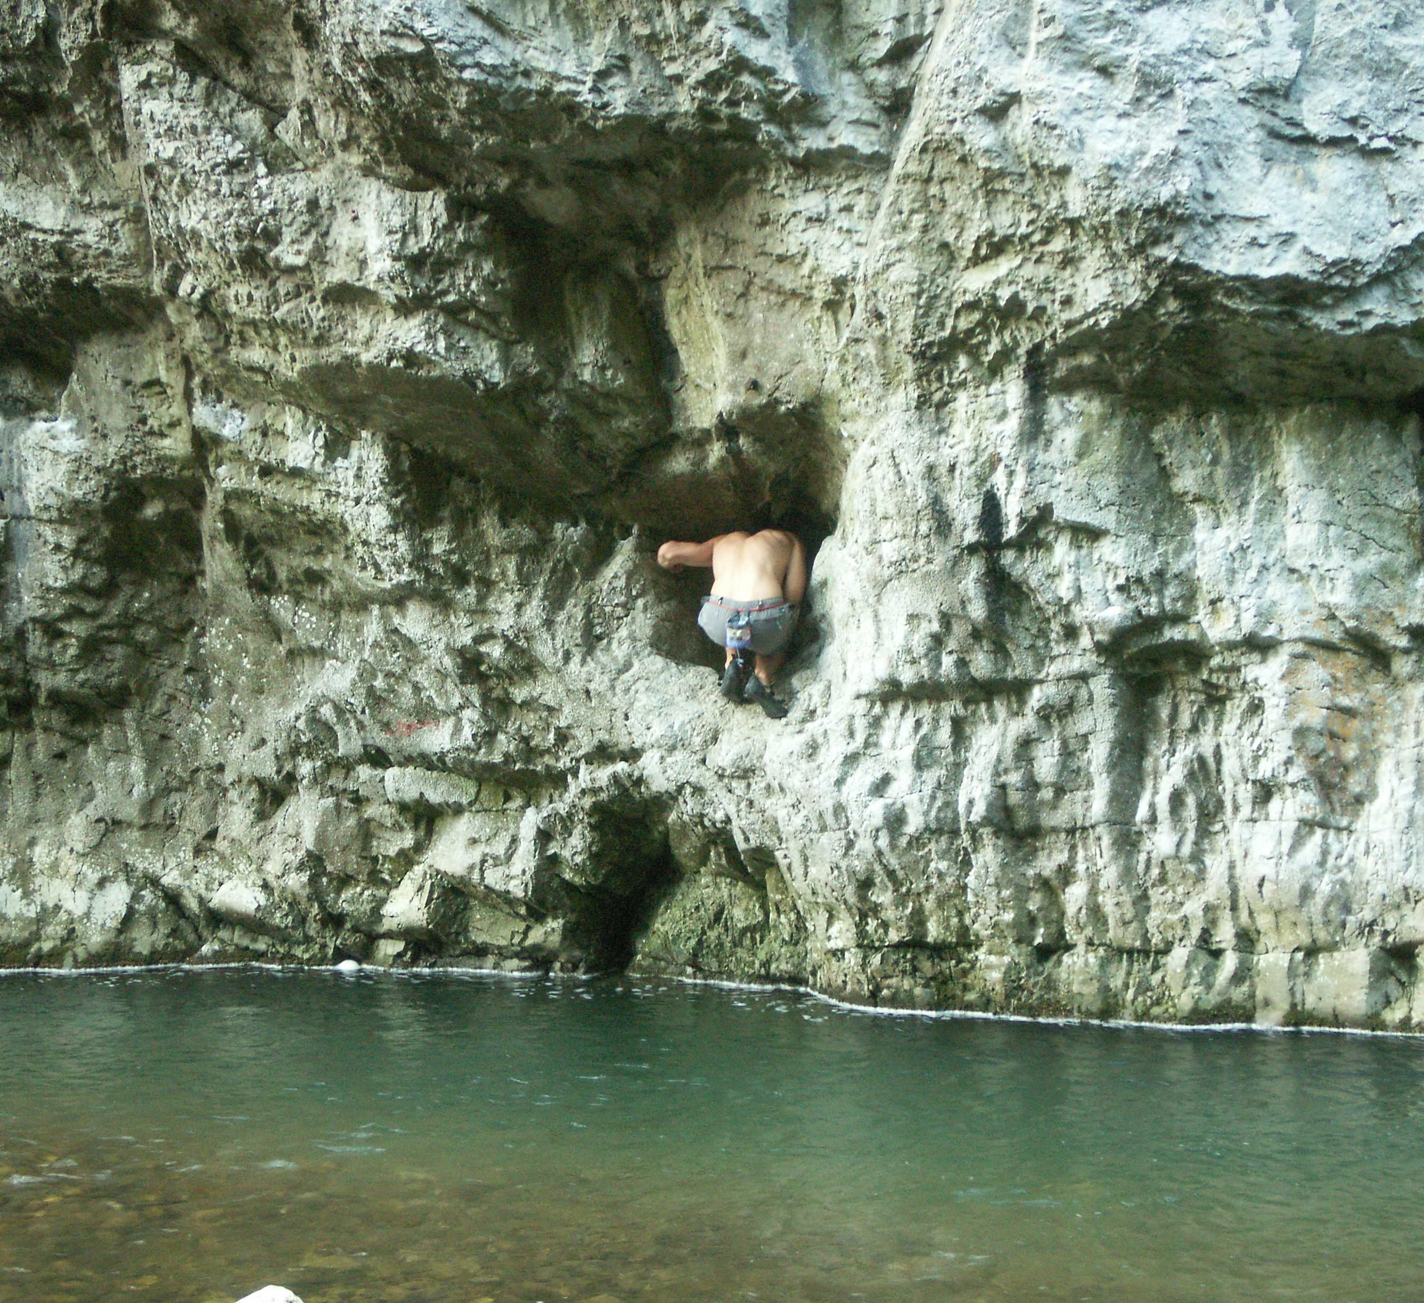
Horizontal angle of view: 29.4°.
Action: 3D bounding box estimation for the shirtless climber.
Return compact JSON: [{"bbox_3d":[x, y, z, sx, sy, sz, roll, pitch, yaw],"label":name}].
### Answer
[{"bbox_3d":[0.092,-0.130,12.500,0.690,0.880,0.740,0,0,7],"label":"shirtless climber"}]

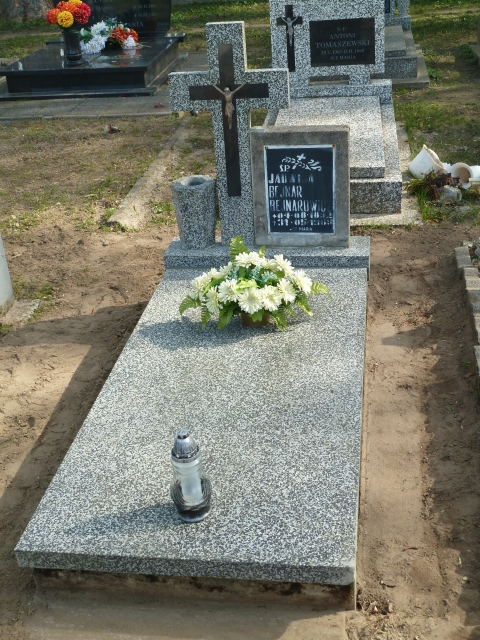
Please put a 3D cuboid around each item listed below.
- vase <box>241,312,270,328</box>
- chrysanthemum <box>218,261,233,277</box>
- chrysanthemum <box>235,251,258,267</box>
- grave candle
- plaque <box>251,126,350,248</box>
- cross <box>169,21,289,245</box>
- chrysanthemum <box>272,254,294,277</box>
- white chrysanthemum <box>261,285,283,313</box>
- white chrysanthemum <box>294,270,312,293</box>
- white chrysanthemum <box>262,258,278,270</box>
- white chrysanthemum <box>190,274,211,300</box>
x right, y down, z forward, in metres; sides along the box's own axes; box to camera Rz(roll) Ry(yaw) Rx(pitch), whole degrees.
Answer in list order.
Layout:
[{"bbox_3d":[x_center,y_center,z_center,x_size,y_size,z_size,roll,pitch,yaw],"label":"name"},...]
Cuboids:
[{"bbox_3d":[0.062,-0.034,3.151,0.118,0.090,0.118,1,29,10],"label":"vase"},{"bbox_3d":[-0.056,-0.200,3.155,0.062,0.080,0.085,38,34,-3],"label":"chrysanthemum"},{"bbox_3d":[0.027,-0.235,3.154,0.092,0.055,0.090,-5,21,12],"label":"chrysanthemum"},{"bbox_3d":[-0.131,0.407,2.155,0.109,0.277,0.109,1,28,9],"label":"grave candle"},{"bbox_3d":[0.270,-0.581,3.607,0.419,0.519,0.085,0,24,9],"label":"plaque"},{"bbox_3d":[-0.029,-0.776,3.508,0.495,0.959,0.062,1,28,9],"label":"cross"},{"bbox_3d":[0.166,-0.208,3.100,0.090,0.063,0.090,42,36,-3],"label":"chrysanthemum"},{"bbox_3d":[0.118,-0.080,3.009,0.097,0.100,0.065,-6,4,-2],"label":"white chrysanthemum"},{"bbox_3d":[0.238,-0.142,3.076,0.048,0.095,0.095,-26,5,47],"label":"white chrysanthemum"},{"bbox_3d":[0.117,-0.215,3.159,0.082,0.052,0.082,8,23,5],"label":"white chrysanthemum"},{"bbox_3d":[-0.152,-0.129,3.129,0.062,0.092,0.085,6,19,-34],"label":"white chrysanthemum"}]

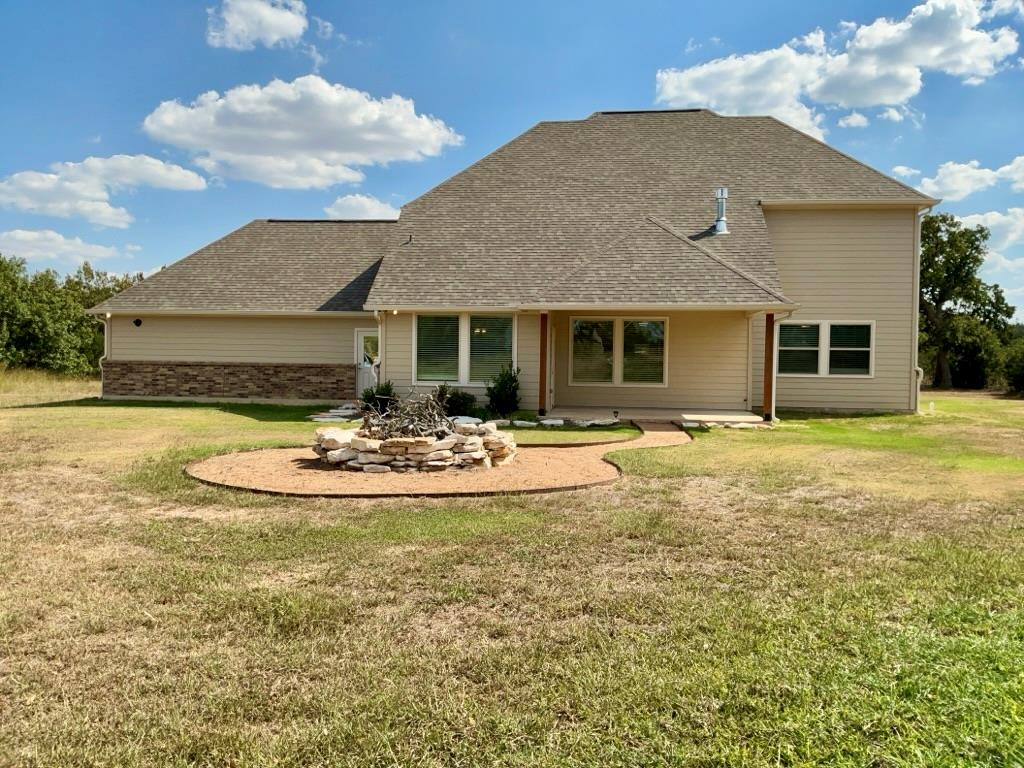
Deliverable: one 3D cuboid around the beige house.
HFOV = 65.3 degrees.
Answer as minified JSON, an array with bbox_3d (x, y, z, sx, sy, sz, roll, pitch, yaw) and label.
[{"bbox_3d":[0.044,-4.316,25.940,23.937,9.848,14.998,1,2,6],"label":"beige house"}]

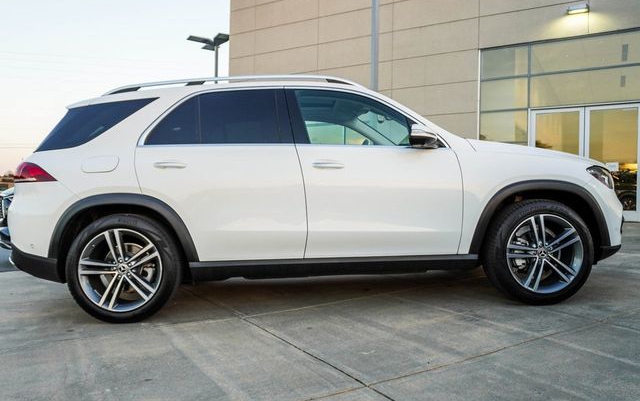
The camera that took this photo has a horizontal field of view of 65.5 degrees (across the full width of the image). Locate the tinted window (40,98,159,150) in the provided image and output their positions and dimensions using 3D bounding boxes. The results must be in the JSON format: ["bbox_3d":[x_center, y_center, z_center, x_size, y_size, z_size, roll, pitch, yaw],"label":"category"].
[{"bbox_3d":[-1.578,-0.551,3.558,0.820,0.400,0.090,-2,-19,2],"label":"tinted window"}]

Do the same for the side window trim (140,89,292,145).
[{"bbox_3d":[-0.749,-0.597,3.584,0.980,0.450,0.060,-2,-20,-4],"label":"side window trim"}]

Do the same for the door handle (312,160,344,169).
[{"bbox_3d":[0.059,-0.252,3.499,0.225,0.060,0.055,-2,1,-4],"label":"door handle"}]

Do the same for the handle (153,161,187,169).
[{"bbox_3d":[-1.032,-0.240,3.431,0.225,0.055,0.055,-2,1,-4],"label":"handle"}]

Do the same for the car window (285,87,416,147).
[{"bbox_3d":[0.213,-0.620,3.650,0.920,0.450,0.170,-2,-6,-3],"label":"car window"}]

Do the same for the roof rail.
[{"bbox_3d":[-0.641,-0.874,3.783,1.970,0.160,0.080,-2,1,-4],"label":"roof rail"}]

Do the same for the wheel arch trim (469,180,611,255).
[{"bbox_3d":[1.577,0.109,3.614,1.040,0.510,0.120,-2,1,-4],"label":"wheel arch trim"}]

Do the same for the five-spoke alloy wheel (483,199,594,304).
[{"bbox_3d":[1.615,0.374,3.705,0.770,0.765,0.270,-2,1,-4],"label":"five-spoke alloy wheel"}]

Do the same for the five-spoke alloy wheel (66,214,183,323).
[{"bbox_3d":[-1.368,0.468,3.518,0.765,0.755,0.270,-2,1,-4],"label":"five-spoke alloy wheel"}]

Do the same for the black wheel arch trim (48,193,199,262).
[{"bbox_3d":[-1.336,0.193,3.422,1.000,0.490,0.100,-2,1,-4],"label":"black wheel arch trim"}]

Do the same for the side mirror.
[{"bbox_3d":[0.724,-0.446,3.504,0.190,0.180,0.240,-2,1,-4],"label":"side mirror"}]

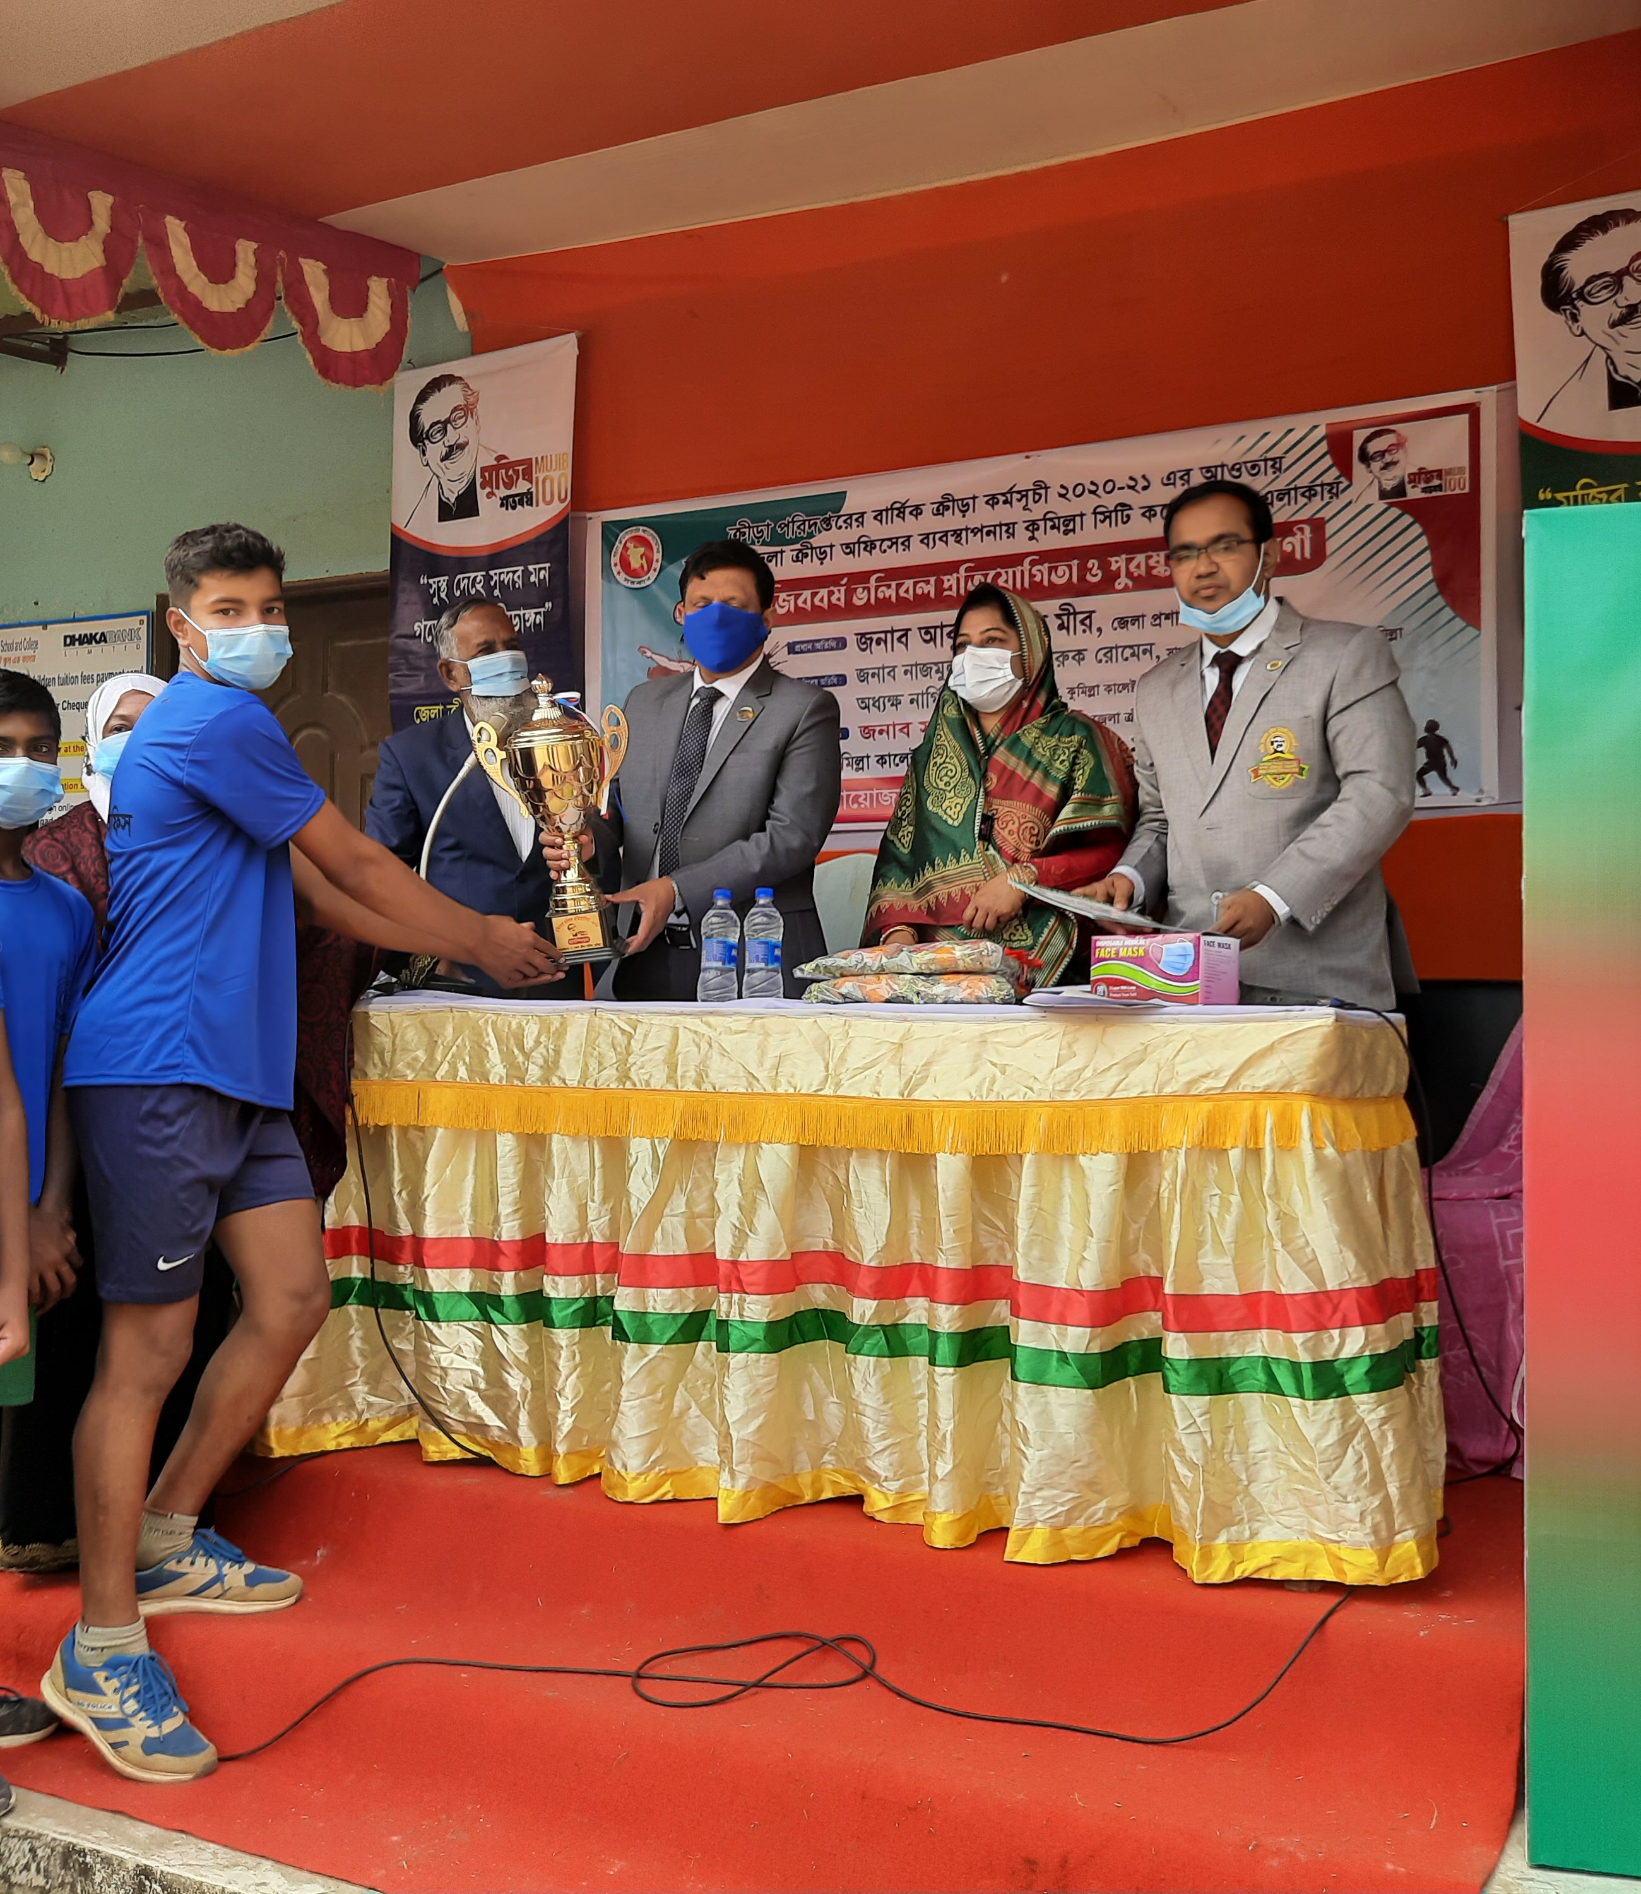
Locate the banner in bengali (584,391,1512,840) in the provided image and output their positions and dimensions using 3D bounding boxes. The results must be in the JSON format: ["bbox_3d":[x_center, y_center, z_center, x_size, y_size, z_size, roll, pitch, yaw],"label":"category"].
[{"bbox_3d":[0.410,-0.761,4.578,2.450,0.915,0.020,0,-1,27],"label":"banner in bengali"}]

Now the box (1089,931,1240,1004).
[{"bbox_3d":[0.505,0.033,2.660,0.185,0.098,0.105,-1,-1,44],"label":"box"}]

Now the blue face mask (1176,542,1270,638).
[{"bbox_3d":[0.633,-0.562,2.880,0.140,0.145,0.120,0,-1,25],"label":"blue face mask"}]

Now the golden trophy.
[{"bbox_3d":[-0.433,-0.213,3.000,0.250,0.465,0.155,-10,-1,15],"label":"golden trophy"}]

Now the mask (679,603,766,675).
[{"bbox_3d":[-0.172,-0.554,3.270,0.150,0.135,0.100,0,-1,2],"label":"mask"}]

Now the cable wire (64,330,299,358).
[{"bbox_3d":[-1.970,-1.851,5.600,1.000,0.085,0.050,0,-1,27],"label":"cable wire"}]

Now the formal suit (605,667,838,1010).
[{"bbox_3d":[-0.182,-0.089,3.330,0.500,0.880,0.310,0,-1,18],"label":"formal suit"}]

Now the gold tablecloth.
[{"bbox_3d":[0.048,0.462,3.005,1.800,0.760,0.660,0,-1,27],"label":"gold tablecloth"}]

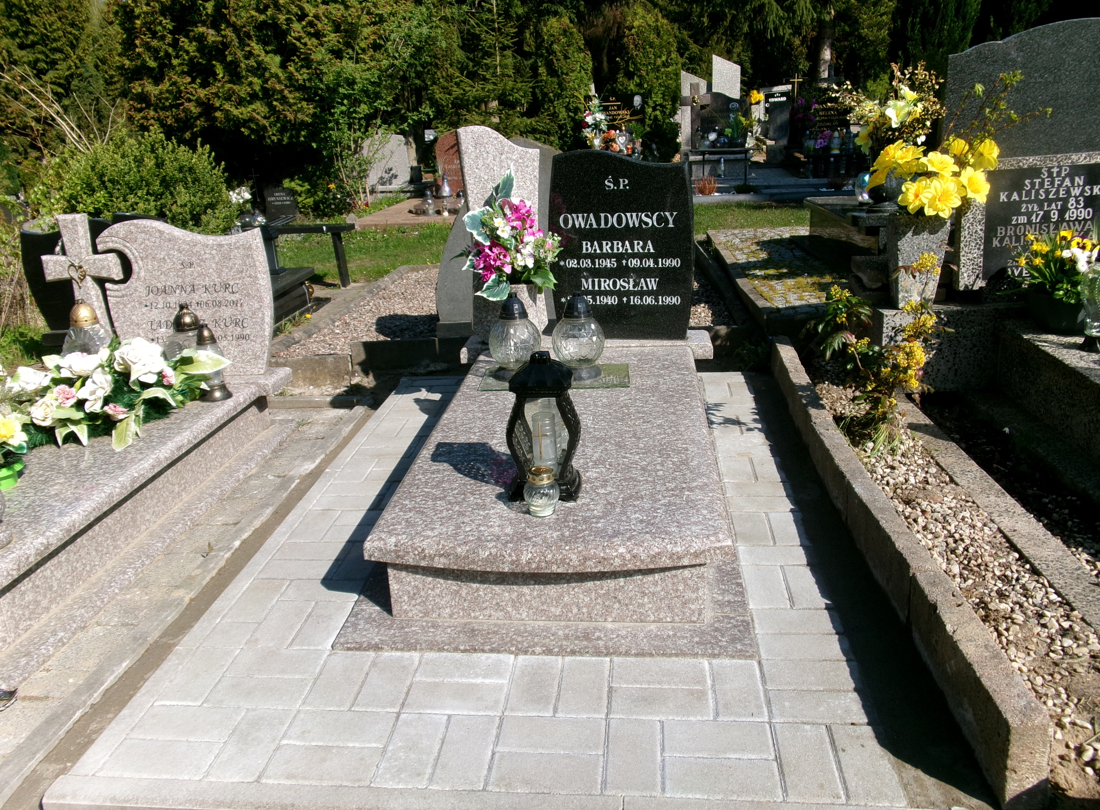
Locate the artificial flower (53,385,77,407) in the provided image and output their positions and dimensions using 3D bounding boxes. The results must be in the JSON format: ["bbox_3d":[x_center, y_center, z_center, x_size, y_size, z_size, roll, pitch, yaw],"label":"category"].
[{"bbox_3d":[-1.497,-0.028,2.750,0.078,0.073,0.060,-13,22,-28],"label":"artificial flower"}]

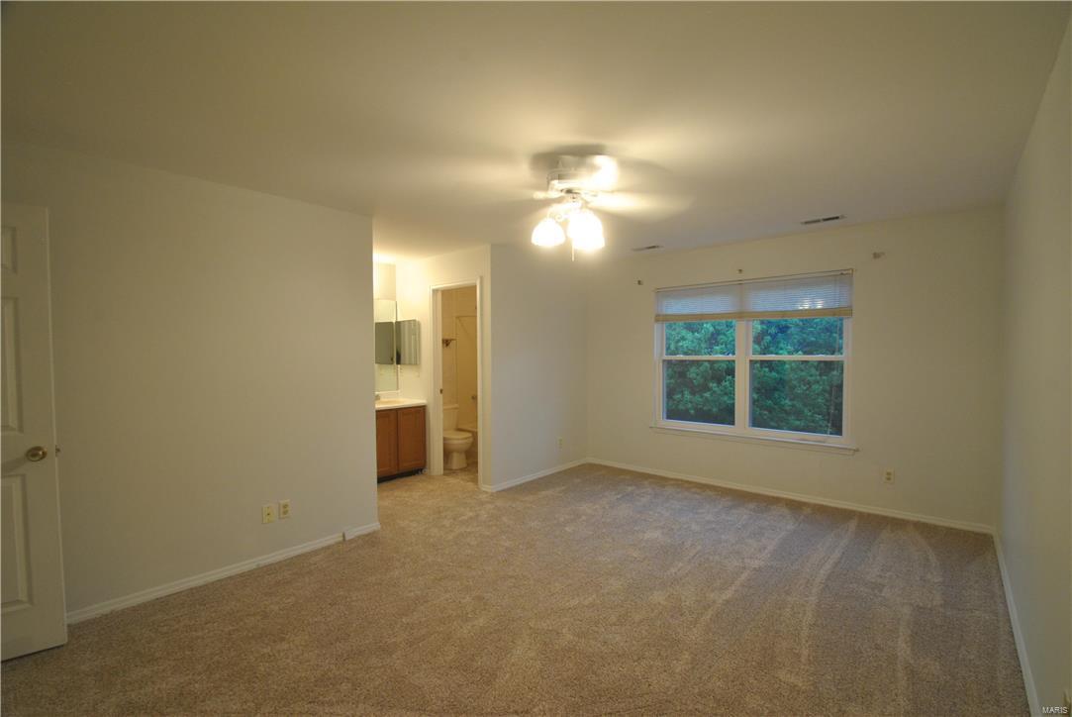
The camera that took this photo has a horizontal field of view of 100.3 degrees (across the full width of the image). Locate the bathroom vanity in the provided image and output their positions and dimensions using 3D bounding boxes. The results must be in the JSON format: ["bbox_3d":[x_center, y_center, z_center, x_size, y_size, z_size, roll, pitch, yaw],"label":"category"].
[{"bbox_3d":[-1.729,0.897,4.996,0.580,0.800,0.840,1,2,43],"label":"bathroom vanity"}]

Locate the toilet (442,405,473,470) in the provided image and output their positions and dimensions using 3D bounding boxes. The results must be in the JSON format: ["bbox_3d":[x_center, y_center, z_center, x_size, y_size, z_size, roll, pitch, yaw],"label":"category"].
[{"bbox_3d":[-1.049,0.935,5.472,0.710,0.710,0.480,1,2,43],"label":"toilet"}]

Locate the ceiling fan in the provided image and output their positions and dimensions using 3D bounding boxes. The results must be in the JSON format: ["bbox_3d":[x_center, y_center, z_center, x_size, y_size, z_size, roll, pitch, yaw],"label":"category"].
[{"bbox_3d":[0.210,-0.823,2.440,1.280,0.500,1.280,1,2,43],"label":"ceiling fan"}]

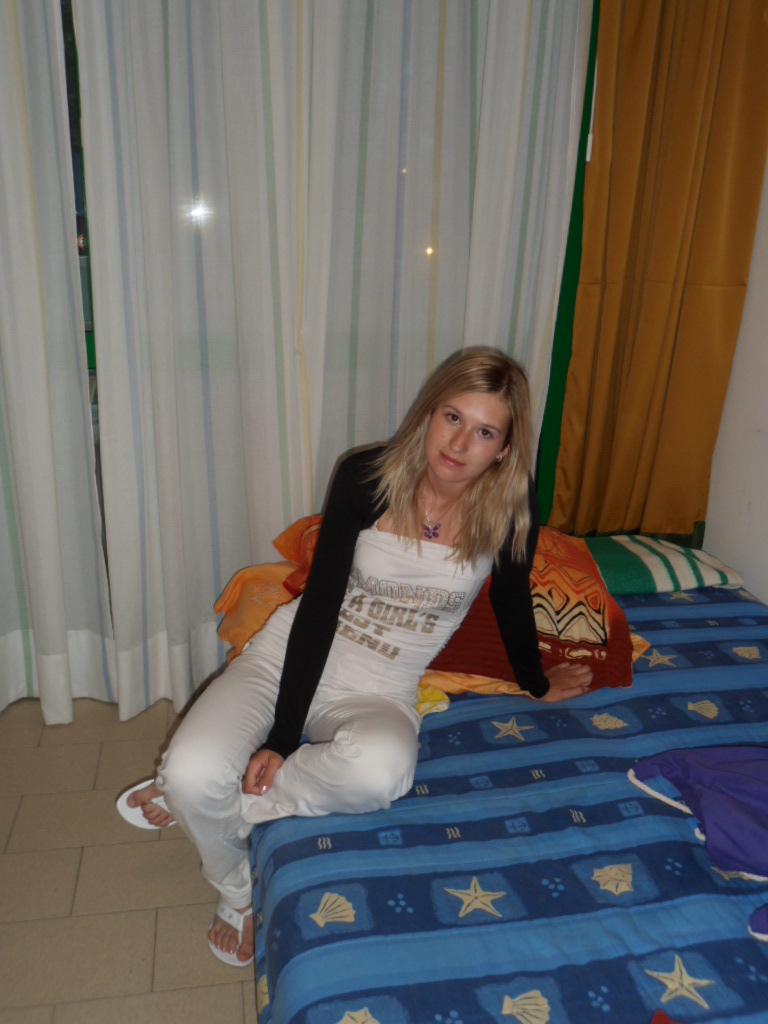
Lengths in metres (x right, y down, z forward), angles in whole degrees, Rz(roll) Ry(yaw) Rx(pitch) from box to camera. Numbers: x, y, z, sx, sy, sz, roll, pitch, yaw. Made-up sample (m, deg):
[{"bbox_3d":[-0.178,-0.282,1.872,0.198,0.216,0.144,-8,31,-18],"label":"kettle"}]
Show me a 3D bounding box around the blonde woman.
[{"bbox_3d":[-0.058,0.282,1.677,0.941,1.170,0.588,5,21,7],"label":"blonde woman"}]

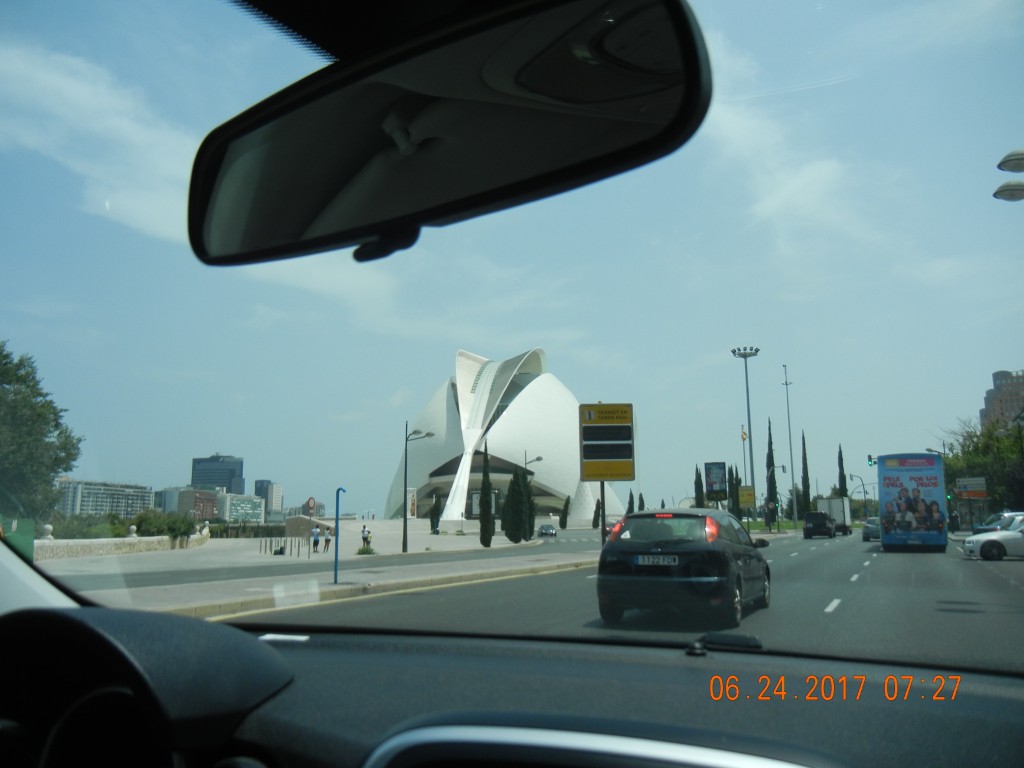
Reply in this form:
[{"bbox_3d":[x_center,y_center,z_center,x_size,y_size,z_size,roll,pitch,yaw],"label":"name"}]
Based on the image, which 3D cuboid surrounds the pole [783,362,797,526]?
[{"bbox_3d":[37.733,8.512,119.715,1.400,21.938,1.400,-4,-10,23],"label":"pole"}]

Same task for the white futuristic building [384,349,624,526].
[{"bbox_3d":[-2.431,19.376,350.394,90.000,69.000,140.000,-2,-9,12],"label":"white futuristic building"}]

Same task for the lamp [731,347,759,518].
[{"bbox_3d":[36.999,8.155,137.141,4.300,27.380,4.300,-4,-10,23],"label":"lamp"}]

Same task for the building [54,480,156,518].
[{"bbox_3d":[-305.327,94.029,673.245,18.000,35.000,103.000,-1,-9,5],"label":"building"}]

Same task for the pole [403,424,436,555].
[{"bbox_3d":[-5.596,6.120,53.346,1.950,7.883,0.900,-3,-9,17],"label":"pole"}]

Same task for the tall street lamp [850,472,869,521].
[{"bbox_3d":[43.019,14.375,110.773,2.300,6.507,0.450,-3,-9,15],"label":"tall street lamp"}]

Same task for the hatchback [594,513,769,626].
[{"bbox_3d":[2.608,2.585,12.826,1.810,1.480,4.320,-4,-10,23],"label":"hatchback"}]

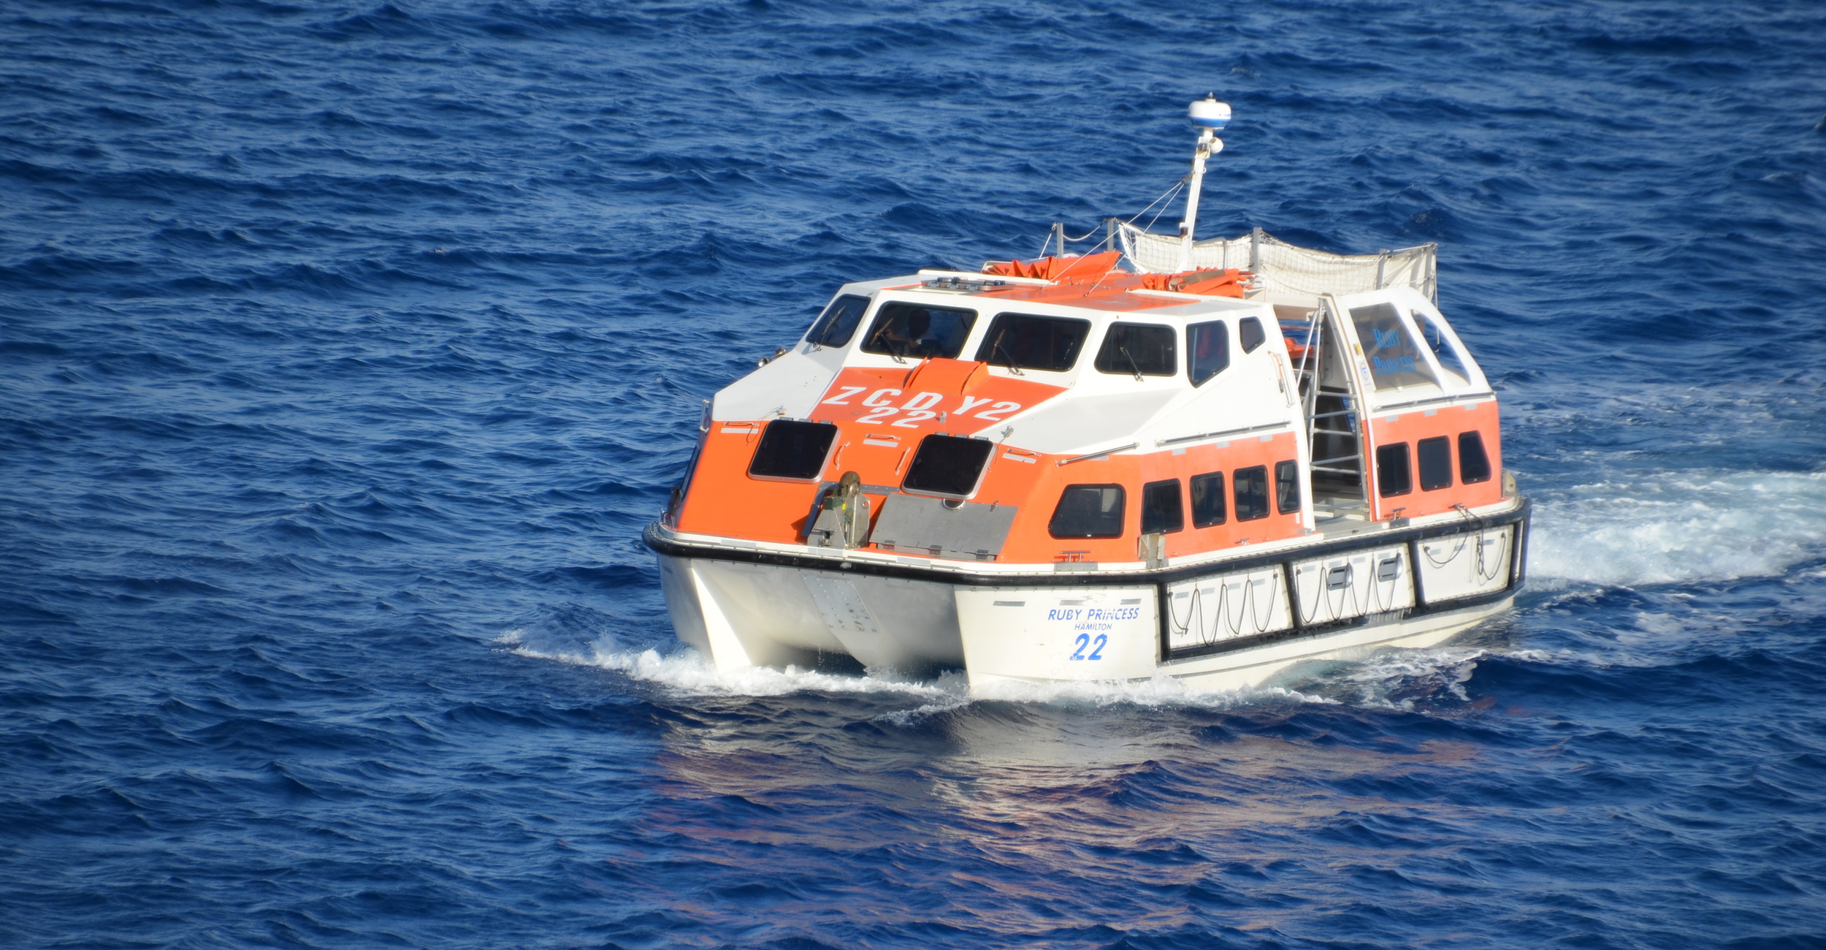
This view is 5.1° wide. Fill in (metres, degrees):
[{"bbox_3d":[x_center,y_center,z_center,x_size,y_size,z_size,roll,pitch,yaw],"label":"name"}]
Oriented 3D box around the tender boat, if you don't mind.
[{"bbox_3d":[1.318,-0.738,180.623,5.050,4.850,10.850,5,6,22],"label":"tender boat"}]

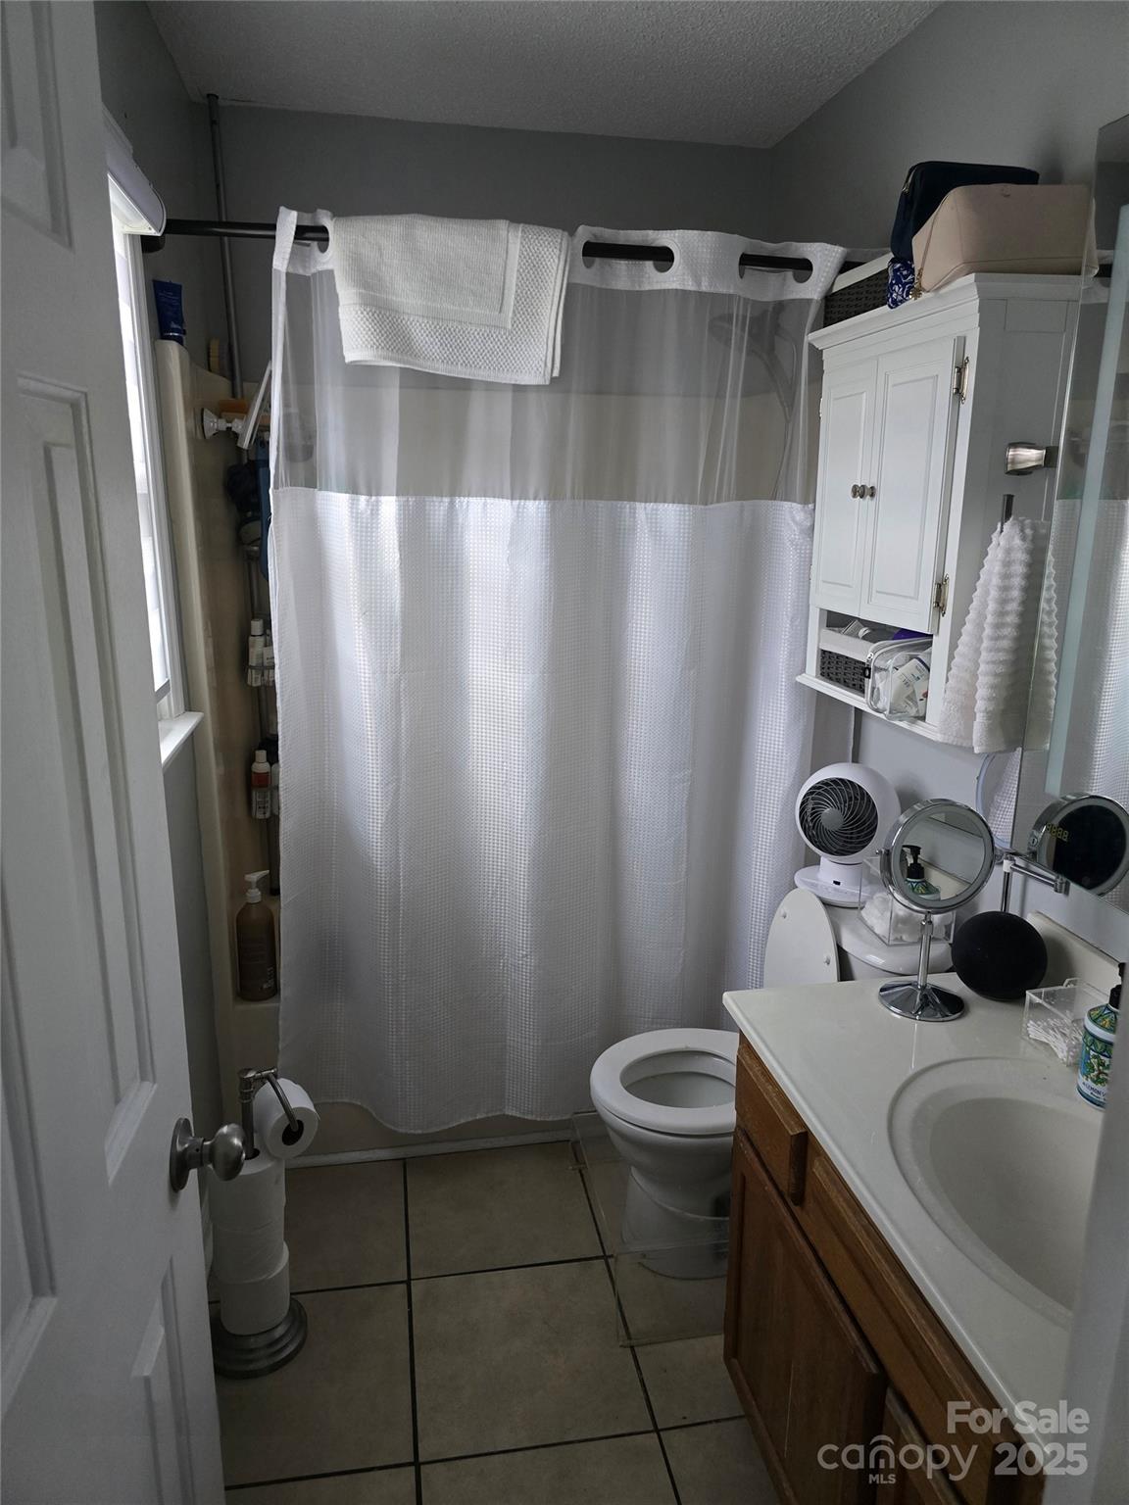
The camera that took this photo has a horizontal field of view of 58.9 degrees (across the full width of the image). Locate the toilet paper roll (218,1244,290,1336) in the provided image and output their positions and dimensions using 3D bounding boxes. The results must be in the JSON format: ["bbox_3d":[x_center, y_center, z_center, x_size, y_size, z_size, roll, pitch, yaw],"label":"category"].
[{"bbox_3d":[-0.564,0.974,1.825,0.116,0.107,0.116,-2,14,-10],"label":"toilet paper roll"}]

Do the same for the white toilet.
[{"bbox_3d":[0.380,0.657,2.010,0.670,0.790,0.420,-2,14,-10],"label":"white toilet"}]

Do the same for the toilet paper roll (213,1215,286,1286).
[{"bbox_3d":[-0.569,0.870,1.799,0.120,0.107,0.120,-2,14,-10],"label":"toilet paper roll"}]

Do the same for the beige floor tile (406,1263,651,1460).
[{"bbox_3d":[-0.079,1.095,1.830,0.398,0.010,0.398,-2,14,-10],"label":"beige floor tile"}]

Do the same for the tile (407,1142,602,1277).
[{"bbox_3d":[-0.146,1.010,2.223,0.400,0.010,0.387,-2,14,-10],"label":"tile"}]

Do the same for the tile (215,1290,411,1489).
[{"bbox_3d":[-0.474,1.117,1.778,0.400,0.010,0.400,-2,14,-10],"label":"tile"}]

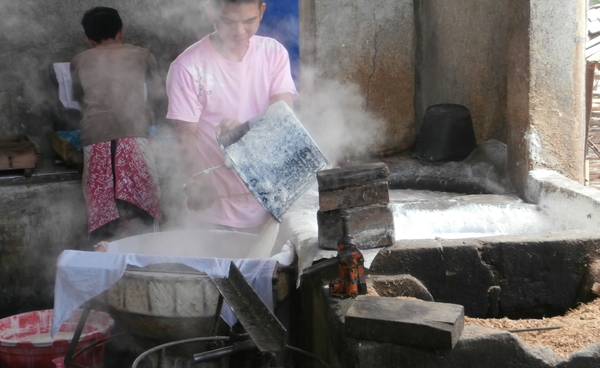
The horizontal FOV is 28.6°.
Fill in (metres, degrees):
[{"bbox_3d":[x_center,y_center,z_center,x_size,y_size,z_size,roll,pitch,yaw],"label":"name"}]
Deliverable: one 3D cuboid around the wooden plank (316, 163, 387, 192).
[{"bbox_3d":[0.158,-0.026,3.480,0.203,0.046,0.105,-6,10,-10],"label":"wooden plank"}]

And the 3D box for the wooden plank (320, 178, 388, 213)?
[{"bbox_3d":[0.159,0.033,3.480,0.198,0.061,0.110,-5,10,-10],"label":"wooden plank"}]

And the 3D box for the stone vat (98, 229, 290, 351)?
[{"bbox_3d":[-0.301,0.323,3.380,0.560,0.290,0.560,-1,9,0],"label":"stone vat"}]

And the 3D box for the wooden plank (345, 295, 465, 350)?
[{"bbox_3d":[0.278,0.367,3.120,0.295,0.061,0.128,6,26,13],"label":"wooden plank"}]

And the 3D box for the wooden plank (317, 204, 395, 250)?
[{"bbox_3d":[0.162,0.122,3.480,0.214,0.109,0.120,-2,10,-11],"label":"wooden plank"}]

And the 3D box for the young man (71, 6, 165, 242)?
[{"bbox_3d":[-0.794,-0.071,5.237,0.420,1.420,0.440,-2,10,-6],"label":"young man"}]

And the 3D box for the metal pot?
[{"bbox_3d":[0.599,-0.210,4.850,0.250,0.200,0.250,-1,19,0],"label":"metal pot"}]

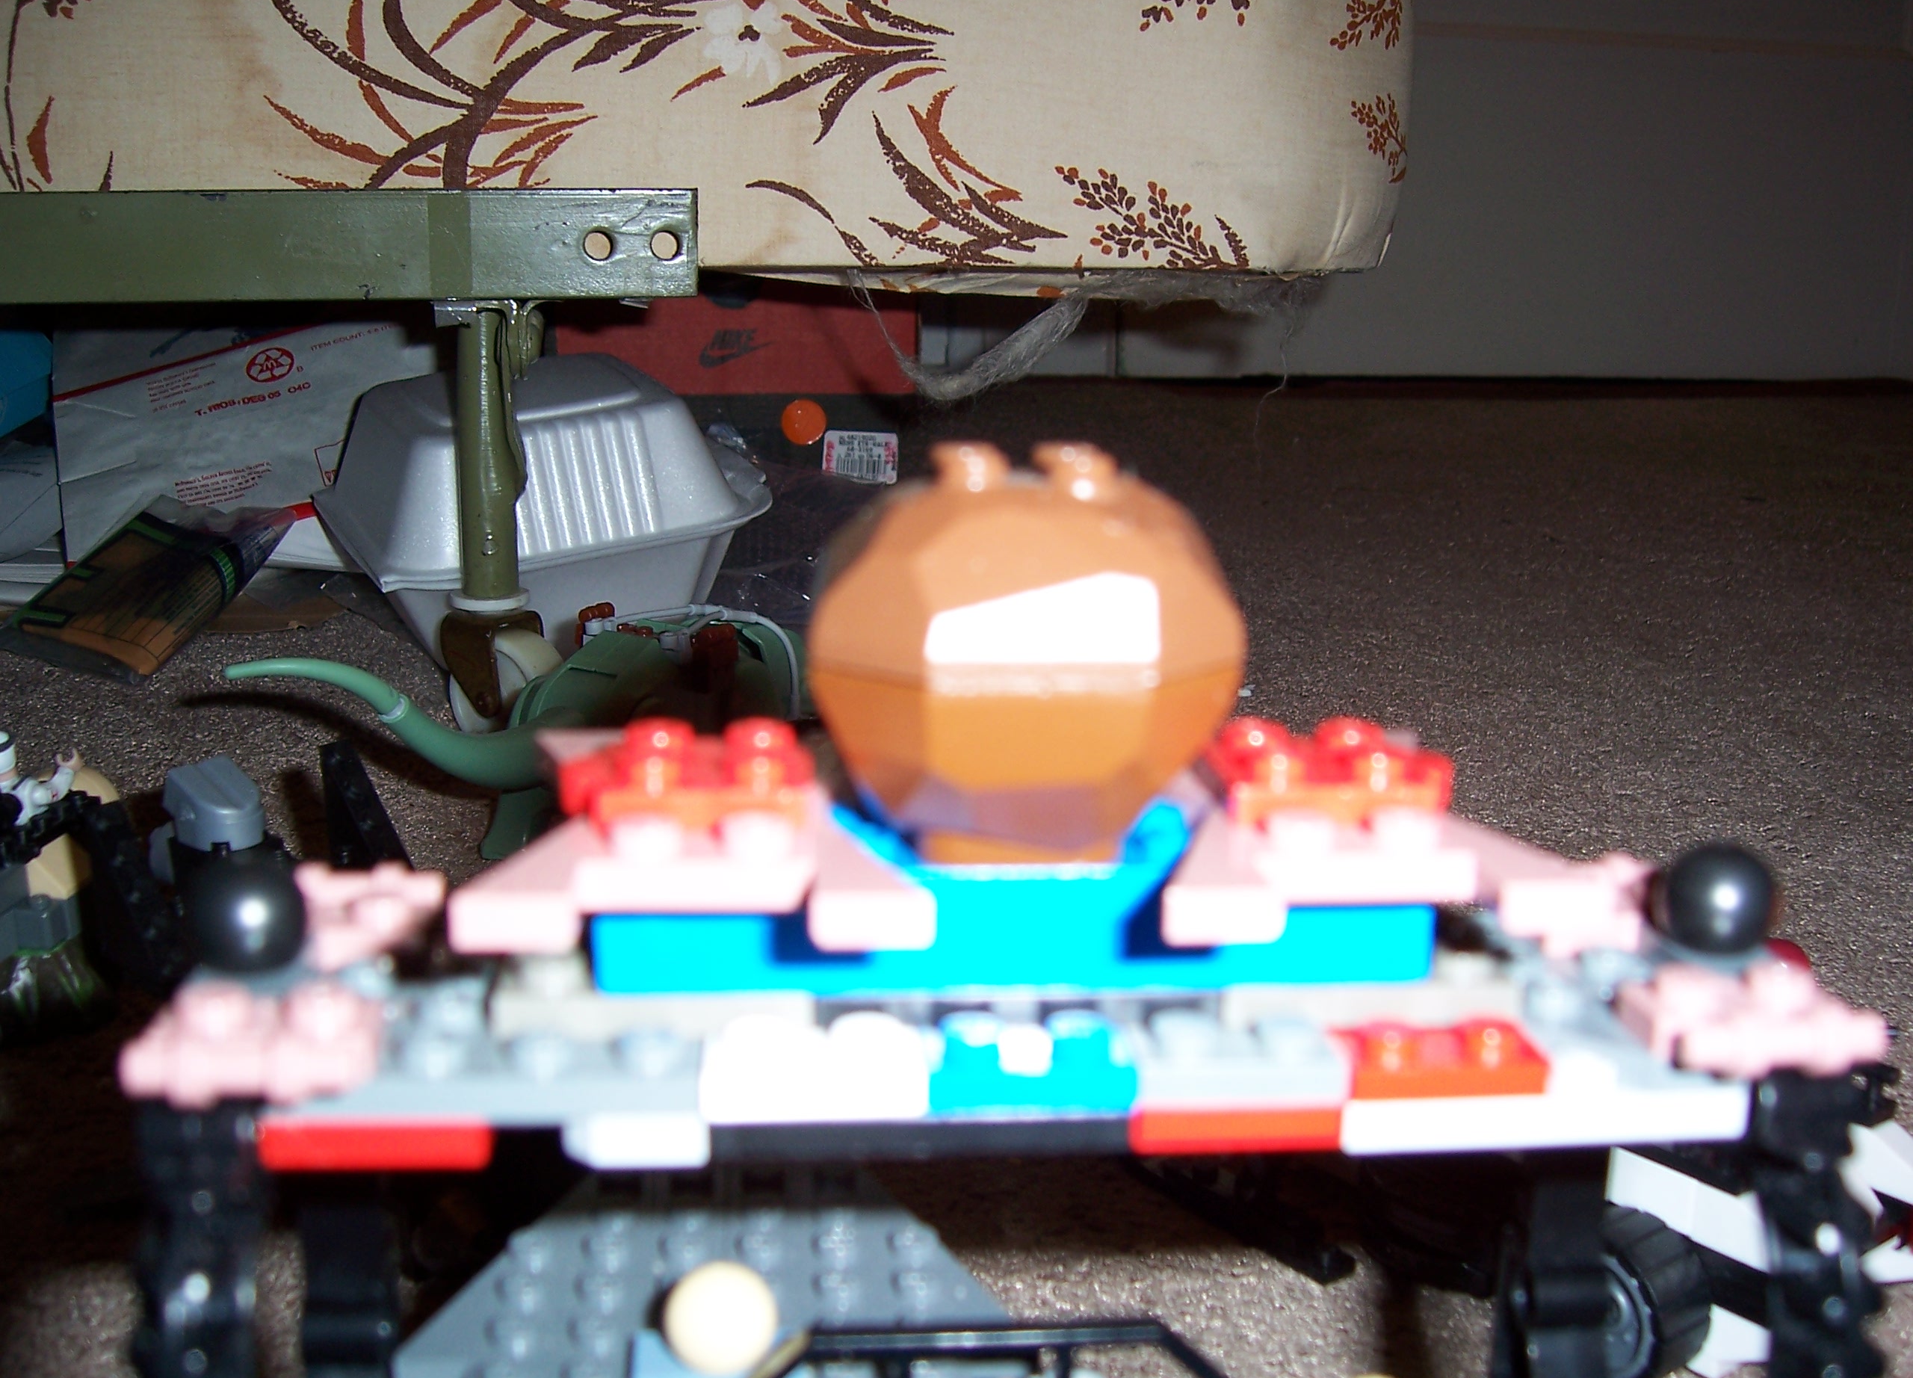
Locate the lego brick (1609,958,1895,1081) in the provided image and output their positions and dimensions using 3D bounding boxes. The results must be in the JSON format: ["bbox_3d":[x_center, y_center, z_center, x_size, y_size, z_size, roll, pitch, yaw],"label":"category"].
[{"bbox_3d":[0.062,0.026,0.156,0.016,0.005,0.012,-1,12,-12],"label":"lego brick"}]

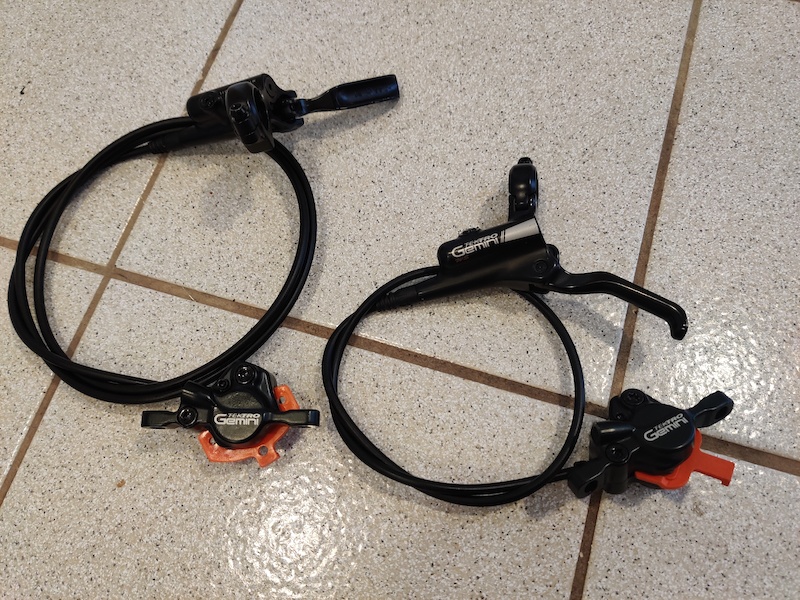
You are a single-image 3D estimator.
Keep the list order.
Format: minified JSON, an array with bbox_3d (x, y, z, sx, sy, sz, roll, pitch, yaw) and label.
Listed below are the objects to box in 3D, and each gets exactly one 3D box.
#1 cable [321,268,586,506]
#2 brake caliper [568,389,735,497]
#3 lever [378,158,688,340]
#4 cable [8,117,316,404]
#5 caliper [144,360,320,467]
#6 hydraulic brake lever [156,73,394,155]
[{"bbox_3d":[0.030,0.041,0.331,0.138,0.027,0.130,-1,71,4],"label":"cable"},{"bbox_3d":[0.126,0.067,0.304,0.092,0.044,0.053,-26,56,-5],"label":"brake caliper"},{"bbox_3d":[0.068,-0.028,0.343,0.166,0.042,0.106,4,72,5],"label":"lever"},{"bbox_3d":[-0.140,-0.031,0.366,0.182,0.028,0.184,-1,71,4],"label":"cable"},{"bbox_3d":[-0.088,0.060,0.322,0.092,0.044,0.053,0,71,4],"label":"caliper"},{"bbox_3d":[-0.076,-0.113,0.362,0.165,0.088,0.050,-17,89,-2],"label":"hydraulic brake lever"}]

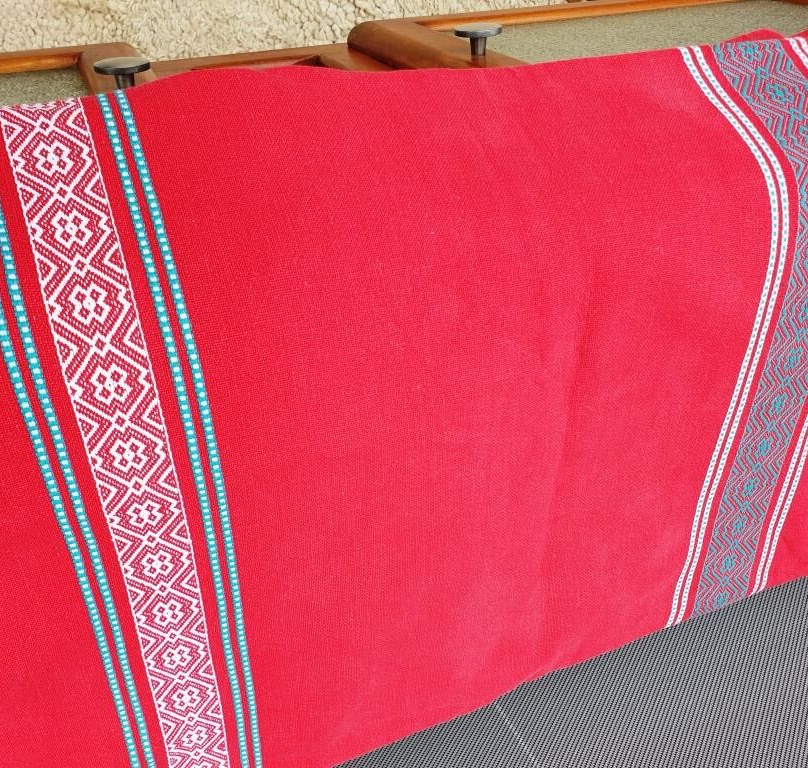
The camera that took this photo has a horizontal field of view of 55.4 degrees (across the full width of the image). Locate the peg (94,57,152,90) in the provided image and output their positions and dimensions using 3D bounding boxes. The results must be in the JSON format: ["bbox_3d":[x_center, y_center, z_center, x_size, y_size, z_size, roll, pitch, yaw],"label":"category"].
[{"bbox_3d":[-0.170,-0.186,0.468,0.033,0.018,0.033,-2,35,0],"label":"peg"}]

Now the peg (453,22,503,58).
[{"bbox_3d":[0.051,-0.237,0.532,0.033,0.018,0.033,-2,35,0],"label":"peg"}]

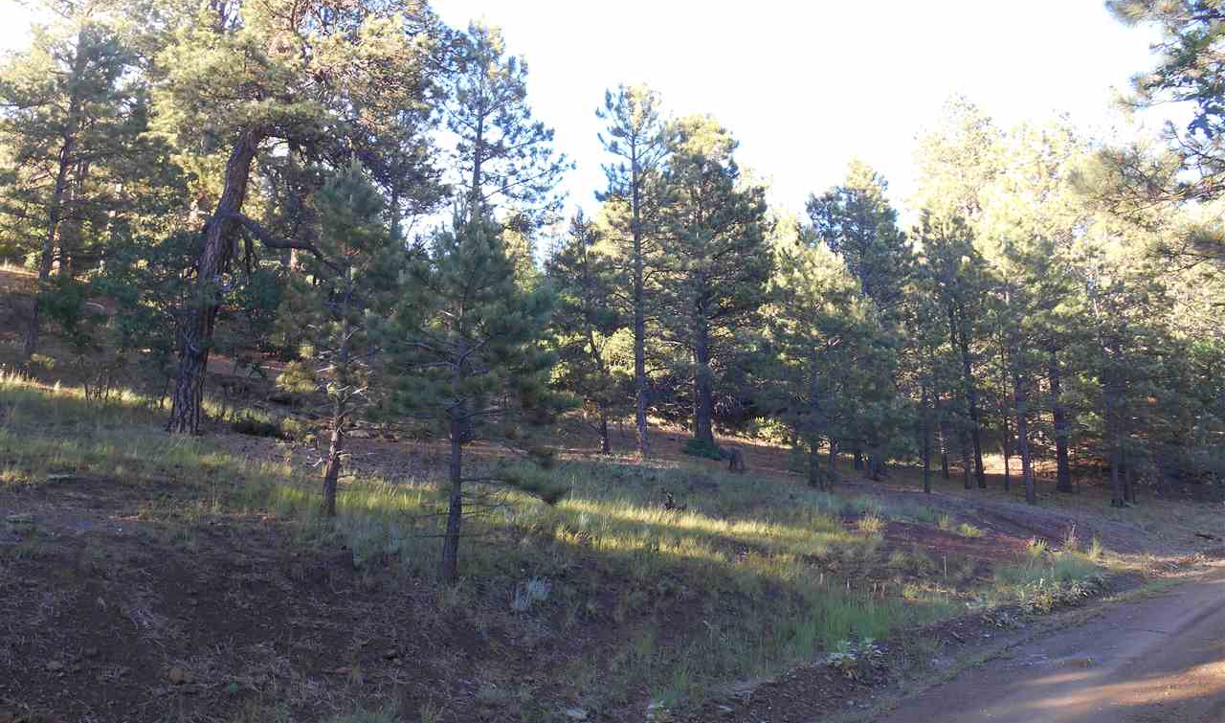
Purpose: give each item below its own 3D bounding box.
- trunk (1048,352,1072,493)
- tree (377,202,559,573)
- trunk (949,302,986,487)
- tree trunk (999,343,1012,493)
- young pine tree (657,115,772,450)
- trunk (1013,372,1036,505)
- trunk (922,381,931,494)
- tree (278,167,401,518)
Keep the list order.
[{"bbox_3d":[15.053,1.963,30.878,0.482,4.830,0.482,0,-9,0],"label":"trunk"},{"bbox_3d":[-1.903,0.358,12.396,2.348,5.065,2.348,0,-9,0],"label":"tree"},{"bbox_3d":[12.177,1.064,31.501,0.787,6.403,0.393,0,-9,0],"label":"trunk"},{"bbox_3d":[13.417,1.829,31.410,0.196,5.246,0.196,0,-9,0],"label":"tree trunk"},{"bbox_3d":[3.196,-2.615,28.843,3.482,10.781,3.482,0,-9,0],"label":"young pine tree"},{"bbox_3d":[12.006,2.209,26.801,0.363,3.846,0.363,0,-9,0],"label":"trunk"},{"bbox_3d":[9.461,2.324,27.762,0.188,3.348,0.188,0,-9,0],"label":"trunk"},{"bbox_3d":[-4.595,-0.411,15.468,1.996,5.984,1.996,0,-9,0],"label":"tree"}]

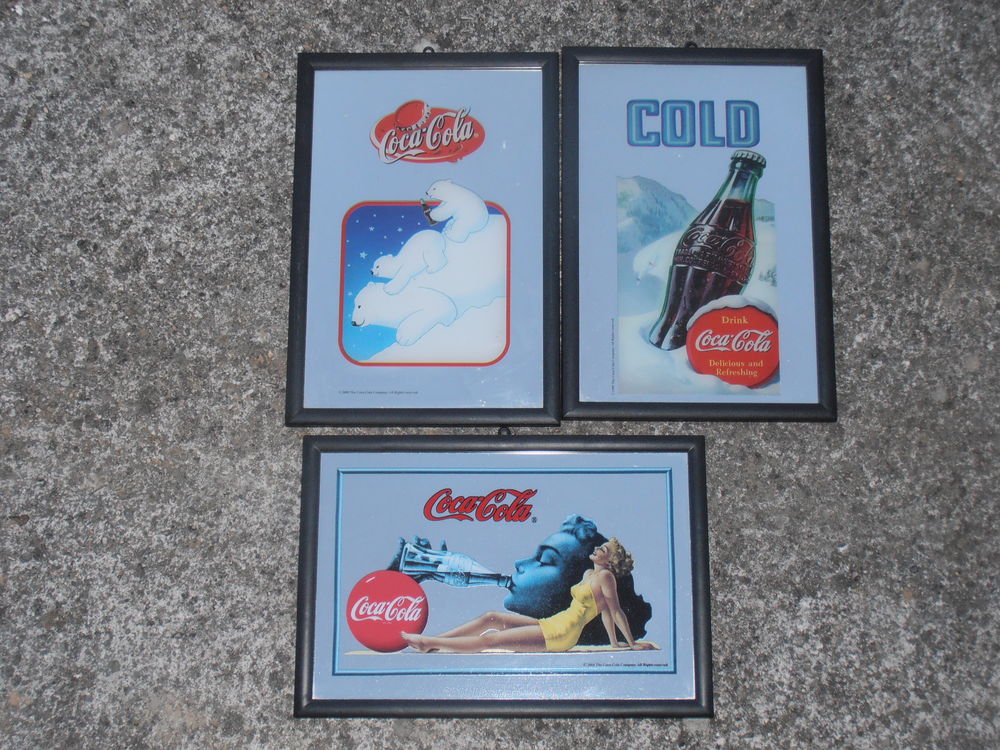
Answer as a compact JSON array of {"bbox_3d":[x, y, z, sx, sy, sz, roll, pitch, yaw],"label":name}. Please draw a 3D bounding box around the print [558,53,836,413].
[{"bbox_3d":[0.161,-0.119,1.351,0.220,0.015,0.320,0,77,0],"label":"print"}]

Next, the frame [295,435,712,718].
[{"bbox_3d":[0.003,0.155,1.285,0.320,0.015,0.220,0,77,0],"label":"frame"}]

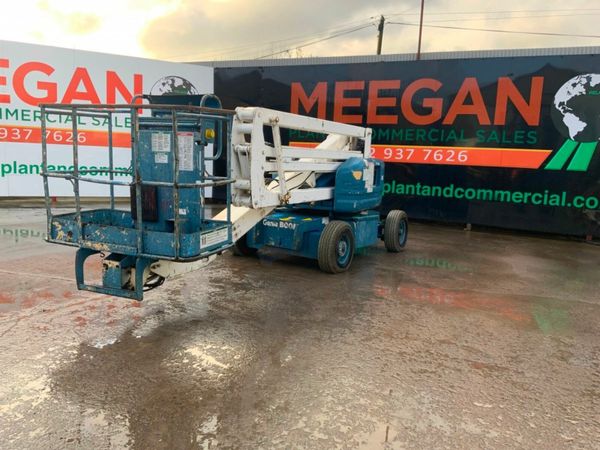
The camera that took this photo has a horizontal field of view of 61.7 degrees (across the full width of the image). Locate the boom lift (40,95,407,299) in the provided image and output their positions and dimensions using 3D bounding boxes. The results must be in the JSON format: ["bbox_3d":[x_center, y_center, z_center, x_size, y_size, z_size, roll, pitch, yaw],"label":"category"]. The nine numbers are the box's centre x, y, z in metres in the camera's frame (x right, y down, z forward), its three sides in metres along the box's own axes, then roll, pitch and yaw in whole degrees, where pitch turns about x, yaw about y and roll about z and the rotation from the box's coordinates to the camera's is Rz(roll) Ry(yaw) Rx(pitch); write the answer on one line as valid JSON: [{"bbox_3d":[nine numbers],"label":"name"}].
[{"bbox_3d":[-0.299,-0.437,6.527,1.840,2.070,5.500,7,9,30],"label":"boom lift"}]

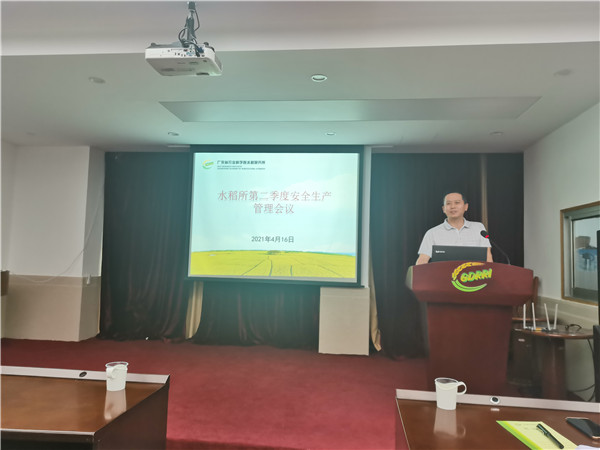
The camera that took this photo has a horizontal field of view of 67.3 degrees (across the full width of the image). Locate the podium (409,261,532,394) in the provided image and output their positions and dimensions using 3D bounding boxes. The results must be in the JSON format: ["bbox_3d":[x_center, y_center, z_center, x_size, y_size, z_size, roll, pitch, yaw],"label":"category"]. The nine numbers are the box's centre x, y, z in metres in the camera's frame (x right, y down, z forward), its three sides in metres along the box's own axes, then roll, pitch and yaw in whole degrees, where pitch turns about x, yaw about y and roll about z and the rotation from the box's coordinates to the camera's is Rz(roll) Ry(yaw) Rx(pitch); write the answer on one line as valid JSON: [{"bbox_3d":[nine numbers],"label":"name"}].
[{"bbox_3d":[1.091,0.836,3.000,0.740,1.180,0.500,1,-4,9],"label":"podium"}]

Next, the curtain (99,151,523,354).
[{"bbox_3d":[0.005,0.304,5.874,5.580,2.580,0.250,1,-4,7],"label":"curtain"}]

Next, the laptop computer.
[{"bbox_3d":[1.046,0.261,3.008,0.350,0.230,0.290,1,-4,7],"label":"laptop computer"}]

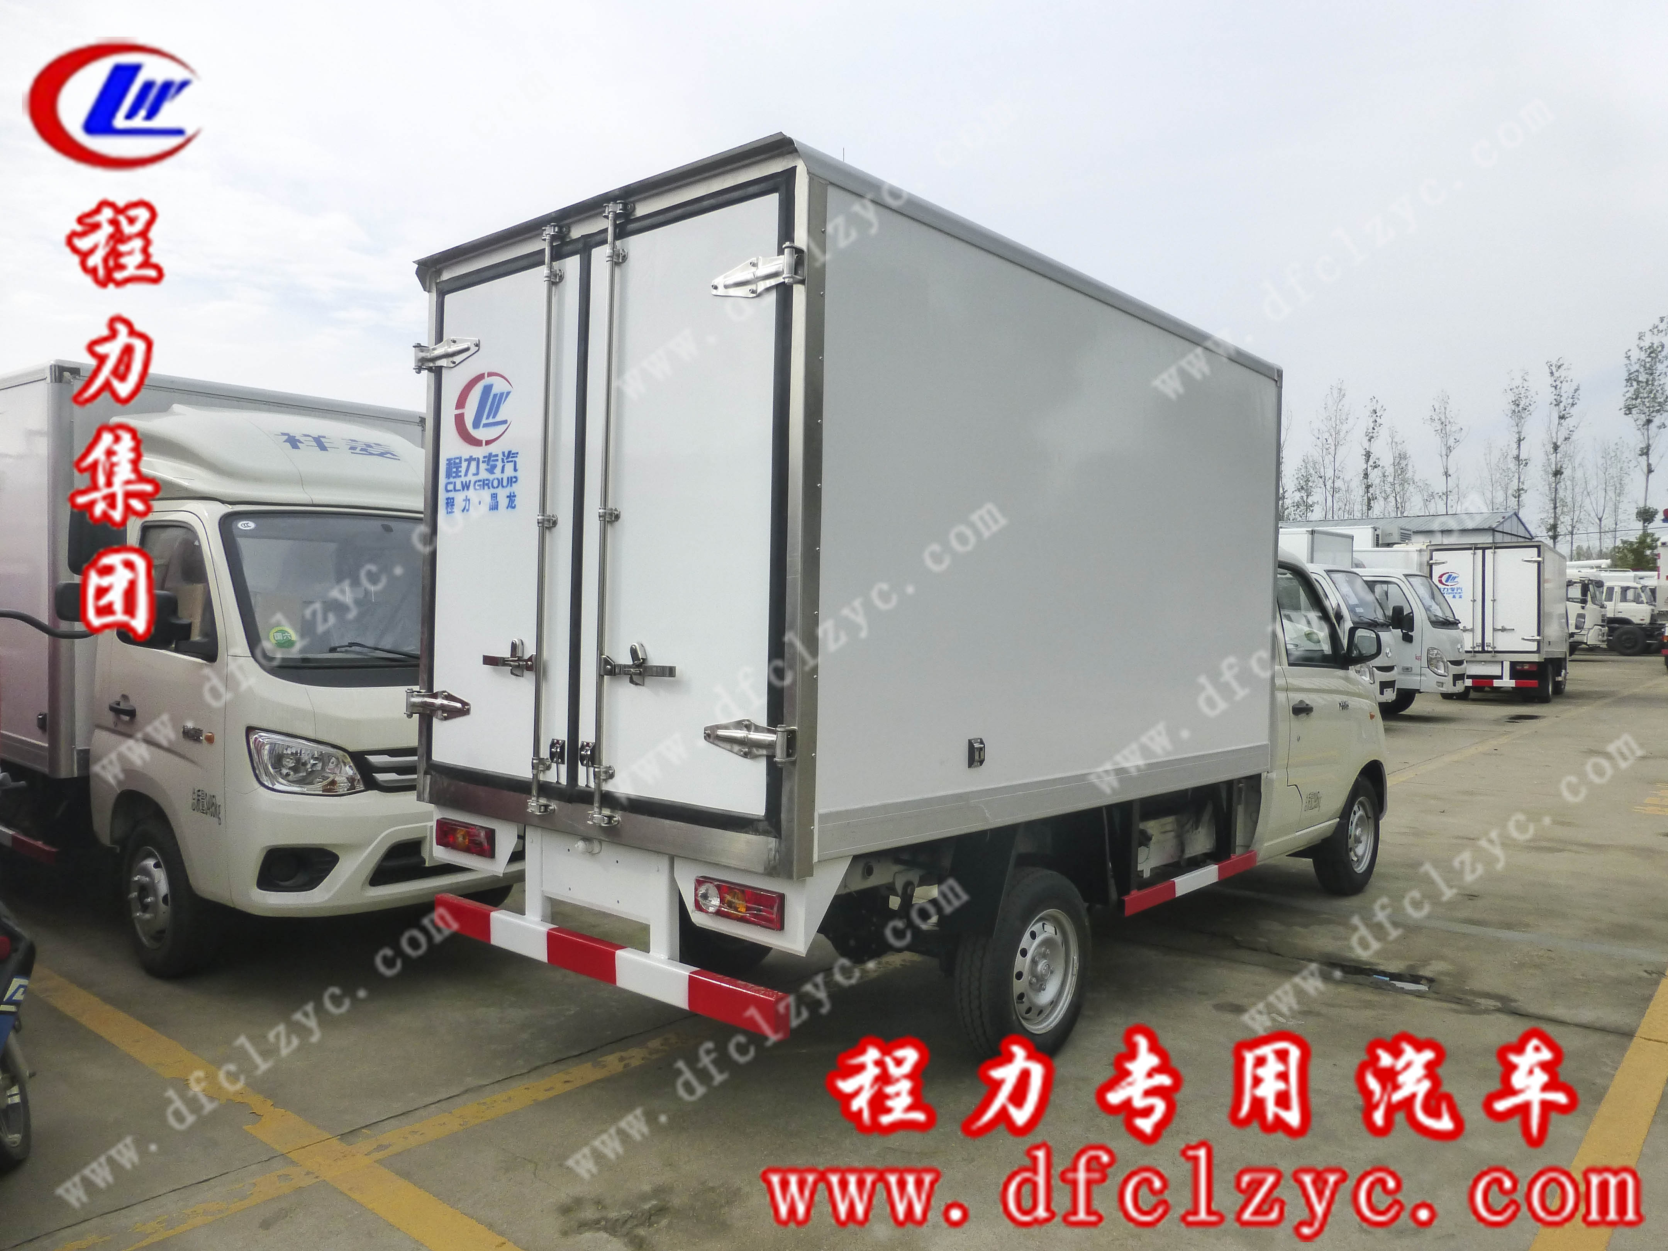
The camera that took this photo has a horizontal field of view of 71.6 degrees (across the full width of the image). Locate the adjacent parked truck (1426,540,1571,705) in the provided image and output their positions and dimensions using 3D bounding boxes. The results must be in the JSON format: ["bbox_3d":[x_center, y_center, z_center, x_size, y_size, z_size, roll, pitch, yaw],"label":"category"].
[{"bbox_3d":[12.367,-0.058,21.239,1.680,2.620,4.900,1,1,37],"label":"adjacent parked truck"}]

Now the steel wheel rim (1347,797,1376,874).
[{"bbox_3d":[2.610,1.060,5.880,0.150,0.390,0.390,1,1,42],"label":"steel wheel rim"}]

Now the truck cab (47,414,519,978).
[{"bbox_3d":[-1.946,0.199,4.901,1.600,2.220,1.760,1,1,41],"label":"truck cab"}]

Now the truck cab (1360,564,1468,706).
[{"bbox_3d":[7.392,0.054,15.253,1.600,1.680,1.650,1,1,41],"label":"truck cab"}]

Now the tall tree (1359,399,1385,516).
[{"bbox_3d":[34.900,-7.176,75.000,1.800,15.100,1.800,1,1,25],"label":"tall tree"}]

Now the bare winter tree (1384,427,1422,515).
[{"bbox_3d":[35.412,-5.900,72.000,2.500,13.000,2.500,1,1,41],"label":"bare winter tree"}]

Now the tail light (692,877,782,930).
[{"bbox_3d":[-0.230,0.672,2.803,0.287,0.088,0.045,1,0,41],"label":"tail light"}]

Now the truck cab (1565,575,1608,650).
[{"bbox_3d":[23.450,-0.380,36.700,1.900,2.250,2.300,1,1,41],"label":"truck cab"}]

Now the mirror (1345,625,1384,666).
[{"bbox_3d":[2.542,0.093,5.528,0.100,0.185,0.155,0,1,-39],"label":"mirror"}]

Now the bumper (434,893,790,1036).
[{"bbox_3d":[-0.703,0.933,3.285,1.555,0.097,0.052,1,0,41],"label":"bumper"}]

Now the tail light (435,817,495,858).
[{"bbox_3d":[-1.164,0.672,3.670,0.315,0.092,0.045,2,0,42],"label":"tail light"}]

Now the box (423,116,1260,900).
[{"bbox_3d":[0.247,-0.263,4.338,1.730,1.740,2.970,1,0,41],"label":"box"}]

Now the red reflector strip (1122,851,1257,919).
[{"bbox_3d":[1.380,0.977,4.431,0.035,0.064,1.170,1,1,41],"label":"red reflector strip"}]

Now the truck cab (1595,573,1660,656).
[{"bbox_3d":[26.900,-0.317,38.900,2.000,2.500,2.350,1,1,41],"label":"truck cab"}]

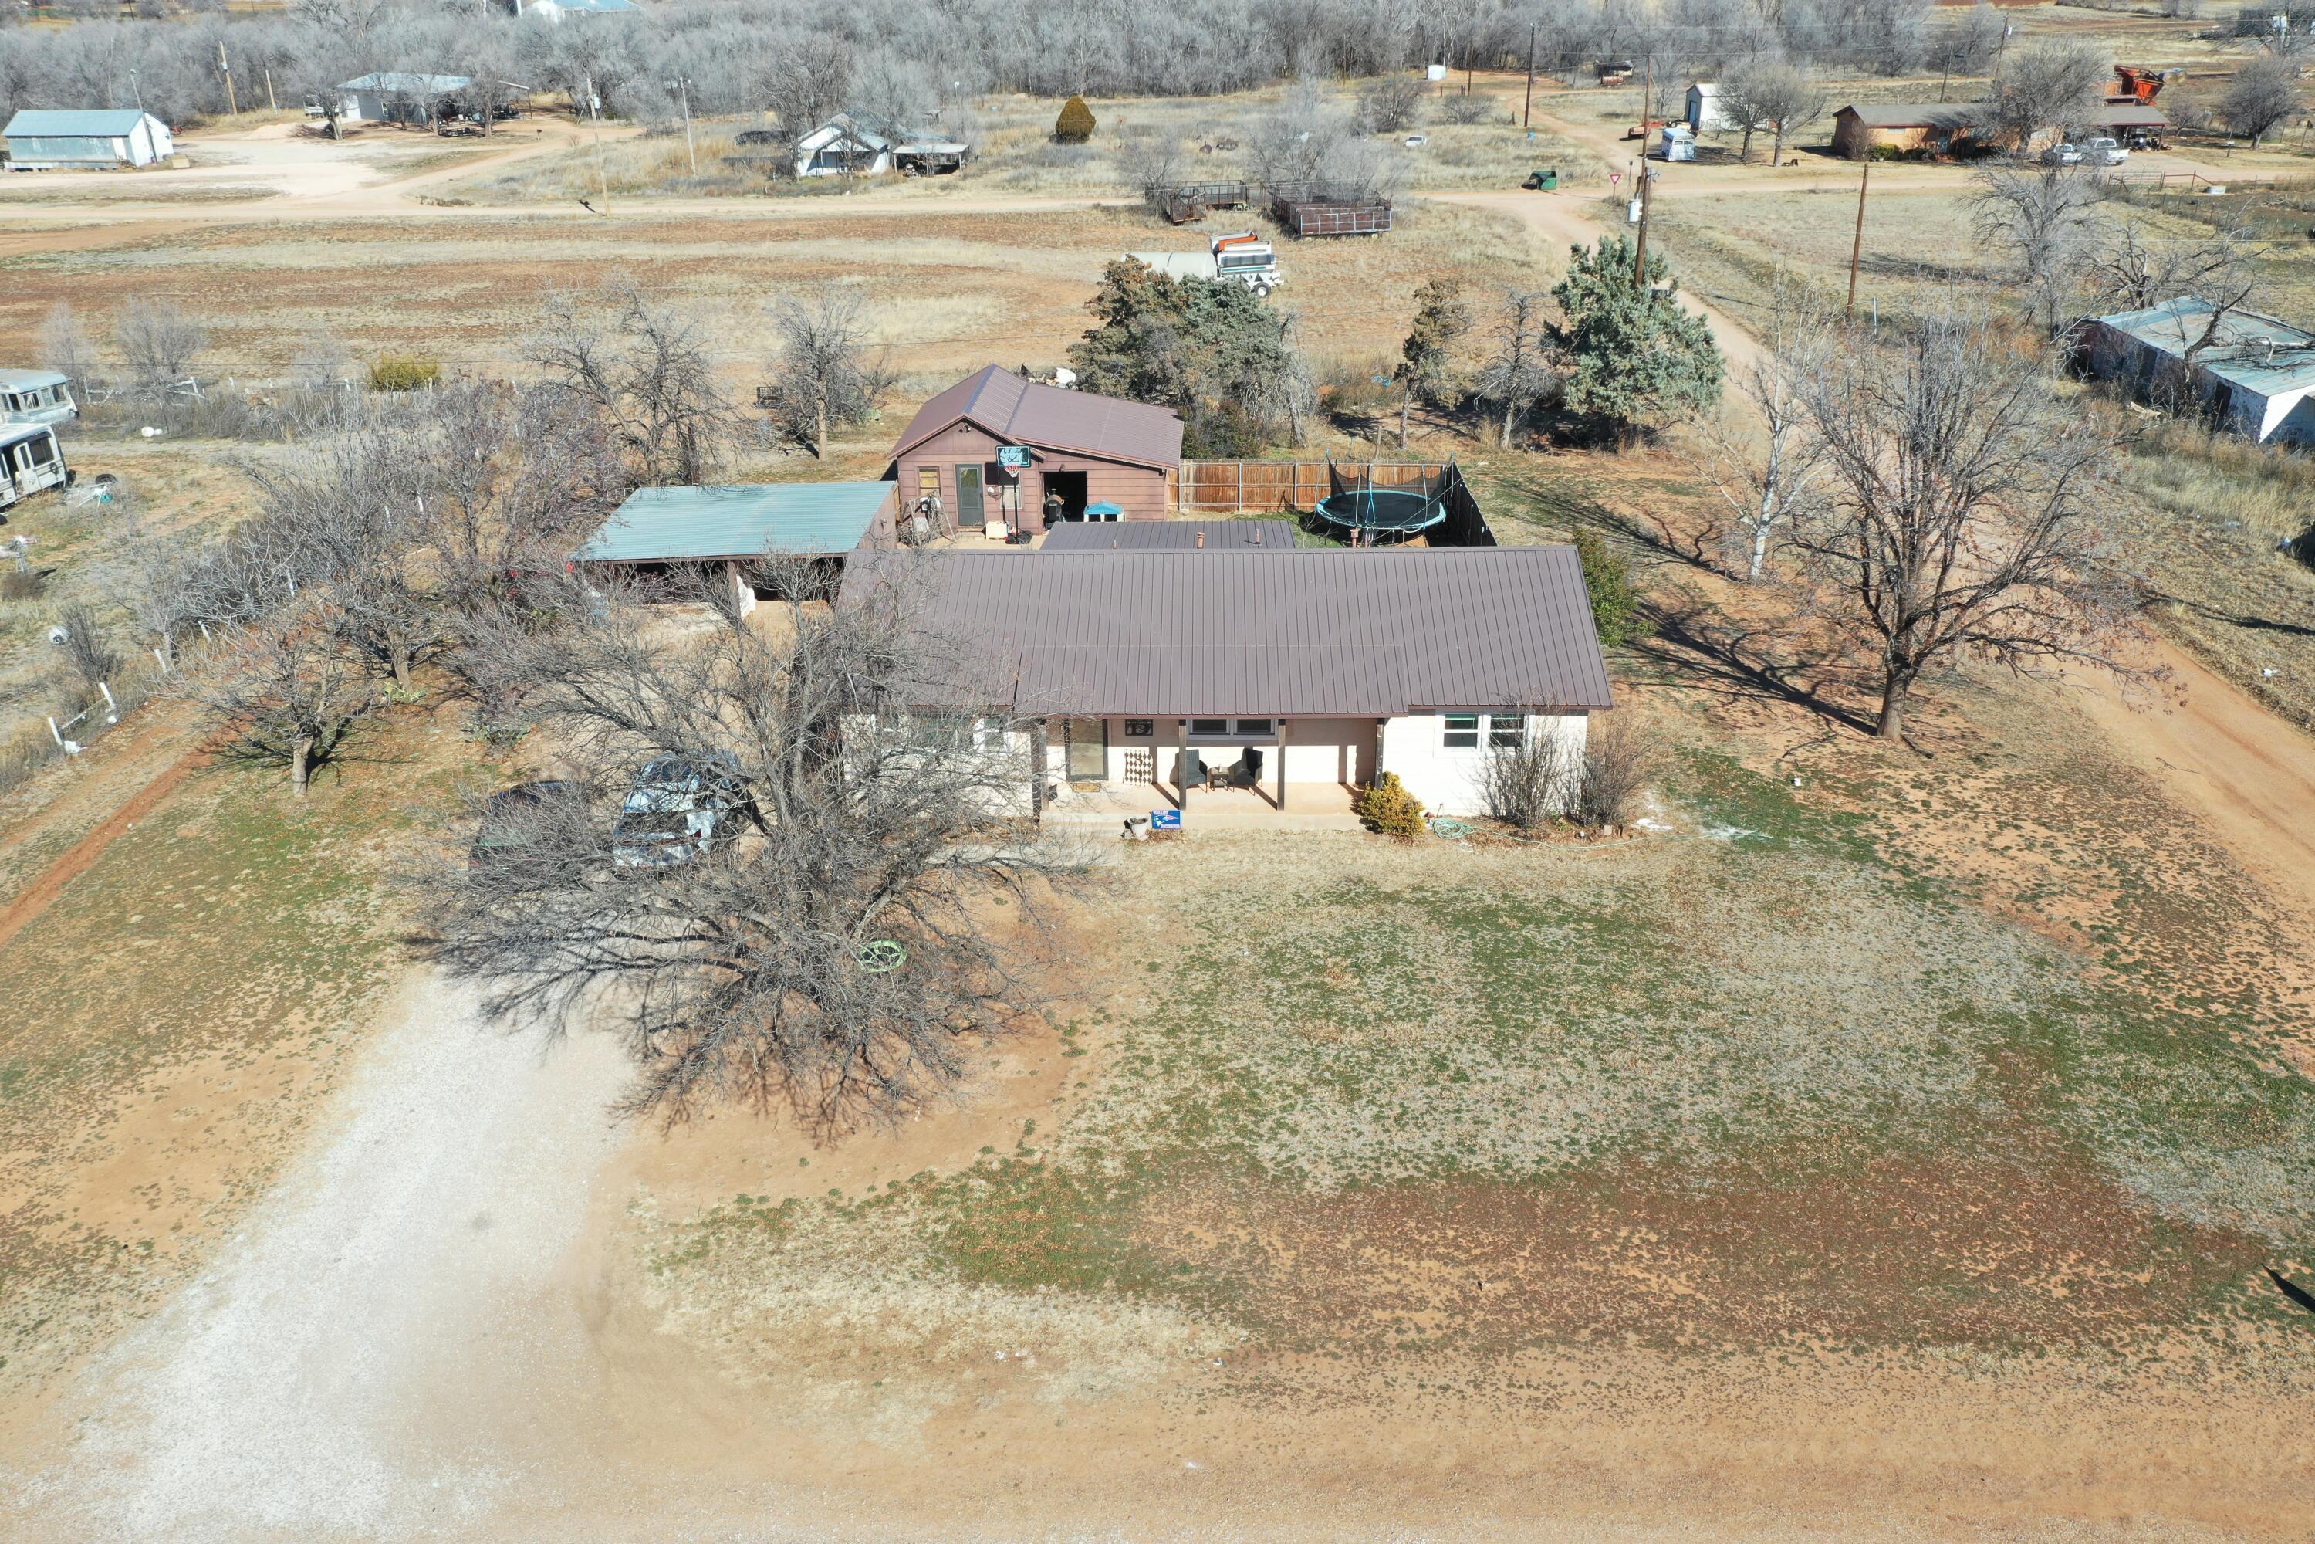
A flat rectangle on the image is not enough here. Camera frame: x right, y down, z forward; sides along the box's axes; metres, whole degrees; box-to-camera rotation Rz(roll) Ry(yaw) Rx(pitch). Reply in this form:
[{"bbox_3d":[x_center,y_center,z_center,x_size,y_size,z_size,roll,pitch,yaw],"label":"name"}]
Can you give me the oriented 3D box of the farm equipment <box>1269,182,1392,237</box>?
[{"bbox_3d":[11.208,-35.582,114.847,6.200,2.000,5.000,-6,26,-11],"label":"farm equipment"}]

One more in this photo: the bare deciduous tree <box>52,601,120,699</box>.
[{"bbox_3d":[-27.665,-3.311,46.570,1.600,2.391,1.600,-16,28,-29],"label":"bare deciduous tree"}]

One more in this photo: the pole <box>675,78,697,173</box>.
[{"bbox_3d":[-36.940,-50.930,142.070,0.450,7.300,0.450,-7,26,-12],"label":"pole"}]

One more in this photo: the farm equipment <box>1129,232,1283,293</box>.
[{"bbox_3d":[2.570,-27.530,96.940,8.200,2.900,2.600,-1,26,0],"label":"farm equipment"}]

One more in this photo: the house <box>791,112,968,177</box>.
[{"bbox_3d":[-23.911,-54.595,155.813,14.600,5.000,10.500,0,25,3],"label":"house"}]

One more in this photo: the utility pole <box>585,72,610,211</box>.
[{"bbox_3d":[-40.539,-45.722,130.959,0.800,9.487,0.600,-1,25,0],"label":"utility pole"}]

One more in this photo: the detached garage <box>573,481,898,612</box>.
[{"bbox_3d":[-12.179,-6.473,53.396,7.800,2.250,6.900,-1,25,1],"label":"detached garage"}]

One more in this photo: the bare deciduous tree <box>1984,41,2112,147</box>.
[{"bbox_3d":[69.388,-52.561,140.886,9.600,8.600,8.800,-1,25,0],"label":"bare deciduous tree"}]

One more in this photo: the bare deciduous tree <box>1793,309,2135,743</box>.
[{"bbox_3d":[17.903,-5.133,40.385,7.400,9.800,7.200,-1,25,0],"label":"bare deciduous tree"}]

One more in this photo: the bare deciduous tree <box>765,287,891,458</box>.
[{"bbox_3d":[-12.550,-14.612,66.521,4.600,6.216,4.500,-1,25,0],"label":"bare deciduous tree"}]

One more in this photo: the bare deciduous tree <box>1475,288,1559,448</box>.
[{"bbox_3d":[13.380,-14.990,67.170,2.900,5.800,2.800,4,26,10],"label":"bare deciduous tree"}]

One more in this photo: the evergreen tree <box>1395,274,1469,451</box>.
[{"bbox_3d":[9.976,-15.003,66.290,2.750,6.236,2.700,3,25,8],"label":"evergreen tree"}]

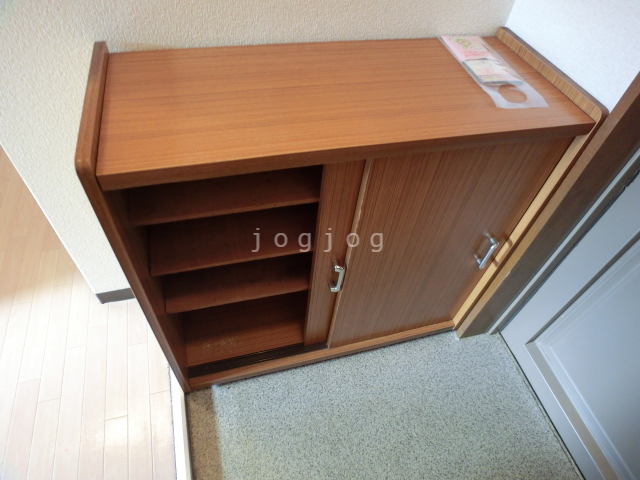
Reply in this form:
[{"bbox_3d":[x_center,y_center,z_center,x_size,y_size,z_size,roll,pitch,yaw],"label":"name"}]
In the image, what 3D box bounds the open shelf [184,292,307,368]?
[{"bbox_3d":[-0.267,0.159,1.288,0.400,0.330,0.320,-9,52,-13],"label":"open shelf"}]

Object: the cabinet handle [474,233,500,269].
[{"bbox_3d":[0.493,0.038,1.139,0.016,0.115,0.030,-9,52,-13],"label":"cabinet handle"}]

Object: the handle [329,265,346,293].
[{"bbox_3d":[0.050,0.108,1.071,0.018,0.115,0.030,-9,52,-13],"label":"handle"}]

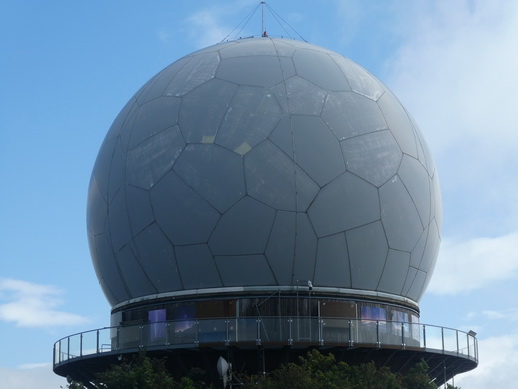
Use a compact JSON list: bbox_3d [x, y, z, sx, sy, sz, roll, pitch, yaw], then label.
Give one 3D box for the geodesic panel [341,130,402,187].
[{"bbox_3d":[5.402,-1.779,68.219,3.863,3.170,0.253,9,-24,-35],"label":"geodesic panel"}]

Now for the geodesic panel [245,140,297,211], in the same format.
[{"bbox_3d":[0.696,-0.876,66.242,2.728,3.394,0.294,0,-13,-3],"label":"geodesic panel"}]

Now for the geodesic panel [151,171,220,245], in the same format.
[{"bbox_3d":[-3.386,0.564,66.796,3.697,3.568,0.269,-7,-6,24],"label":"geodesic panel"}]

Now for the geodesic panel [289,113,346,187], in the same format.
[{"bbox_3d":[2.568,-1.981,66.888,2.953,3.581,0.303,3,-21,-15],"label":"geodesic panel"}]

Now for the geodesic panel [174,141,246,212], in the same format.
[{"bbox_3d":[-2.285,-0.737,66.562,3.543,3.463,0.264,-5,-13,16],"label":"geodesic panel"}]

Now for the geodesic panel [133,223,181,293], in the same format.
[{"bbox_3d":[-4.716,2.931,67.736,2.331,3.296,0.235,-10,6,36],"label":"geodesic panel"}]

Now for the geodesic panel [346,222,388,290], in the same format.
[{"bbox_3d":[4.876,2.751,67.492,2.668,3.295,0.273,8,7,-33],"label":"geodesic panel"}]

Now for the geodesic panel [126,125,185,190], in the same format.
[{"bbox_3d":[-4.866,-1.659,68.137,3.615,3.157,0.247,-10,-24,34],"label":"geodesic panel"}]

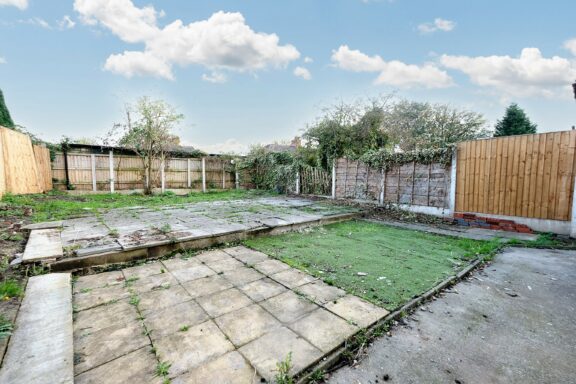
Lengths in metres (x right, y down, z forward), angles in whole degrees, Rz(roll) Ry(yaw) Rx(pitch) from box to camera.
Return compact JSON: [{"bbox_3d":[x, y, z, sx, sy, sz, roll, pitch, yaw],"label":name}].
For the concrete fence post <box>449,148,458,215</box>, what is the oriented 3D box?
[{"bbox_3d":[4.344,-0.263,6.300,0.115,1.845,0.115,-2,4,-40],"label":"concrete fence post"}]

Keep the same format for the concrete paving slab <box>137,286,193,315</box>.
[{"bbox_3d":[-1.272,1.092,2.440,0.443,0.042,0.443,-2,5,-40],"label":"concrete paving slab"}]

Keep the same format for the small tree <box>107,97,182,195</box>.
[{"bbox_3d":[-6.018,-1.946,10.100,2.900,4.096,2.800,1,3,0],"label":"small tree"}]

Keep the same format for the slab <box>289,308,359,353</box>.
[{"bbox_3d":[0.281,1.139,1.995,0.448,0.045,0.448,-2,4,-40],"label":"slab"}]

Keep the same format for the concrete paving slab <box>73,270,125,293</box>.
[{"bbox_3d":[-2.065,1.013,2.648,0.429,0.045,0.420,-2,4,-39],"label":"concrete paving slab"}]

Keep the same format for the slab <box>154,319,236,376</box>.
[{"bbox_3d":[-0.657,1.073,1.657,0.425,0.045,0.408,-2,4,-39],"label":"slab"}]

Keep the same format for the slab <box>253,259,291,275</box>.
[{"bbox_3d":[-0.242,1.059,3.325,0.448,0.045,0.448,-2,4,-40],"label":"slab"}]

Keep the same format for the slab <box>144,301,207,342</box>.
[{"bbox_3d":[-0.983,1.117,2.104,0.443,0.042,0.443,-2,5,-40],"label":"slab"}]

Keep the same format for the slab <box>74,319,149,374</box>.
[{"bbox_3d":[-1.233,1.070,1.683,0.399,0.045,0.441,-2,4,-39],"label":"slab"}]

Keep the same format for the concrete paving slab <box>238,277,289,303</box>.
[{"bbox_3d":[-0.291,1.093,2.681,0.448,0.045,0.448,-2,4,-40],"label":"concrete paving slab"}]

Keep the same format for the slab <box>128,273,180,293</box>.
[{"bbox_3d":[-1.561,1.066,2.777,0.443,0.042,0.443,-2,5,-40],"label":"slab"}]

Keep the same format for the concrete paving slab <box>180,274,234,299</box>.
[{"bbox_3d":[-0.911,1.081,2.721,0.443,0.042,0.443,-2,5,-40],"label":"concrete paving slab"}]

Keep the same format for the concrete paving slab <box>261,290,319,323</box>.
[{"bbox_3d":[-0.004,1.116,2.336,0.448,0.045,0.448,-2,4,-40],"label":"concrete paving slab"}]

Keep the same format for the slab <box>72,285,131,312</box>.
[{"bbox_3d":[-1.901,1.078,2.474,0.443,0.042,0.443,-2,5,-40],"label":"slab"}]

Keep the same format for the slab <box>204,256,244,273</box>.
[{"bbox_3d":[-0.813,0.988,3.175,0.412,0.045,0.475,-2,4,-39],"label":"slab"}]

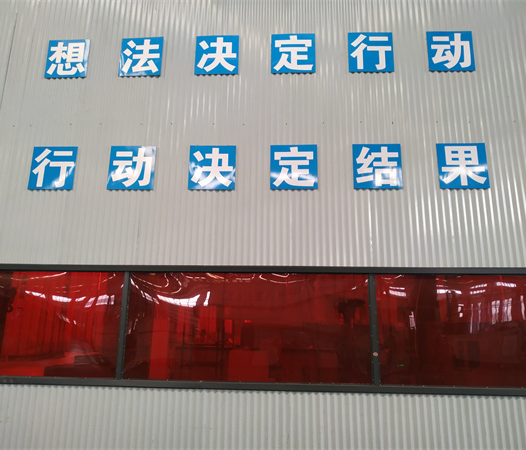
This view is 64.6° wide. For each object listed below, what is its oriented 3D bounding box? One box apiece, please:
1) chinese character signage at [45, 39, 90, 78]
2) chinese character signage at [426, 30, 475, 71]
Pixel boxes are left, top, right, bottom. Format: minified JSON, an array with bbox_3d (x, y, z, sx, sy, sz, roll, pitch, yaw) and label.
[{"bbox_3d":[-2.309,-1.967,4.926,0.505,0.505,0.025,0,-13,3],"label":"chinese character signage"},{"bbox_3d":[2.103,-1.950,4.678,0.505,0.505,0.025,0,-13,3],"label":"chinese character signage"}]

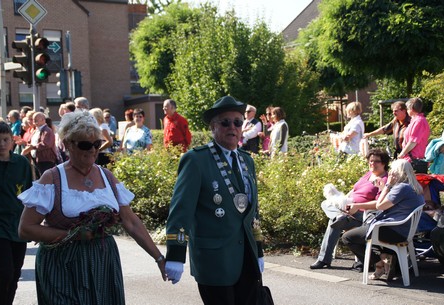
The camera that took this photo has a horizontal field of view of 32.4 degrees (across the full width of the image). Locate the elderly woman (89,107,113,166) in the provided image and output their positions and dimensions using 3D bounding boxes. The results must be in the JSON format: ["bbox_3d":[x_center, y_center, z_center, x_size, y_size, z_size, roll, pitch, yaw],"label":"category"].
[{"bbox_3d":[-1.884,0.128,12.043,0.400,1.640,0.480,-2,3,6],"label":"elderly woman"}]

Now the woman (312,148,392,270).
[{"bbox_3d":[1.416,0.620,8.400,0.850,1.260,0.600,-4,4,-38],"label":"woman"}]

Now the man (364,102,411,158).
[{"bbox_3d":[2.452,0.115,11.044,0.520,1.700,0.620,-5,4,-41],"label":"man"}]

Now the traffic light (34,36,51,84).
[{"bbox_3d":[-3.354,-1.723,14.300,0.300,0.900,0.380,-3,3,-22],"label":"traffic light"}]

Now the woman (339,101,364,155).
[{"bbox_3d":[1.938,0.076,11.243,0.400,1.640,0.470,-2,3,6],"label":"woman"}]

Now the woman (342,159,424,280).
[{"bbox_3d":[1.625,0.674,7.700,0.800,1.220,0.520,-1,3,18],"label":"woman"}]

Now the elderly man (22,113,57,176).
[{"bbox_3d":[-2.903,0.205,12.344,0.480,1.700,0.520,-4,3,-28],"label":"elderly man"}]

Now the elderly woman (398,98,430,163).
[{"bbox_3d":[2.723,0.054,10.748,0.380,1.650,0.500,-3,3,-11],"label":"elderly woman"}]

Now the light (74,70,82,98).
[{"bbox_3d":[-4.547,-2.178,24.300,0.290,0.900,0.380,-2,3,6],"label":"light"}]

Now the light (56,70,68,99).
[{"bbox_3d":[-5.028,-2.169,24.200,0.380,0.900,0.290,-1,3,12],"label":"light"}]

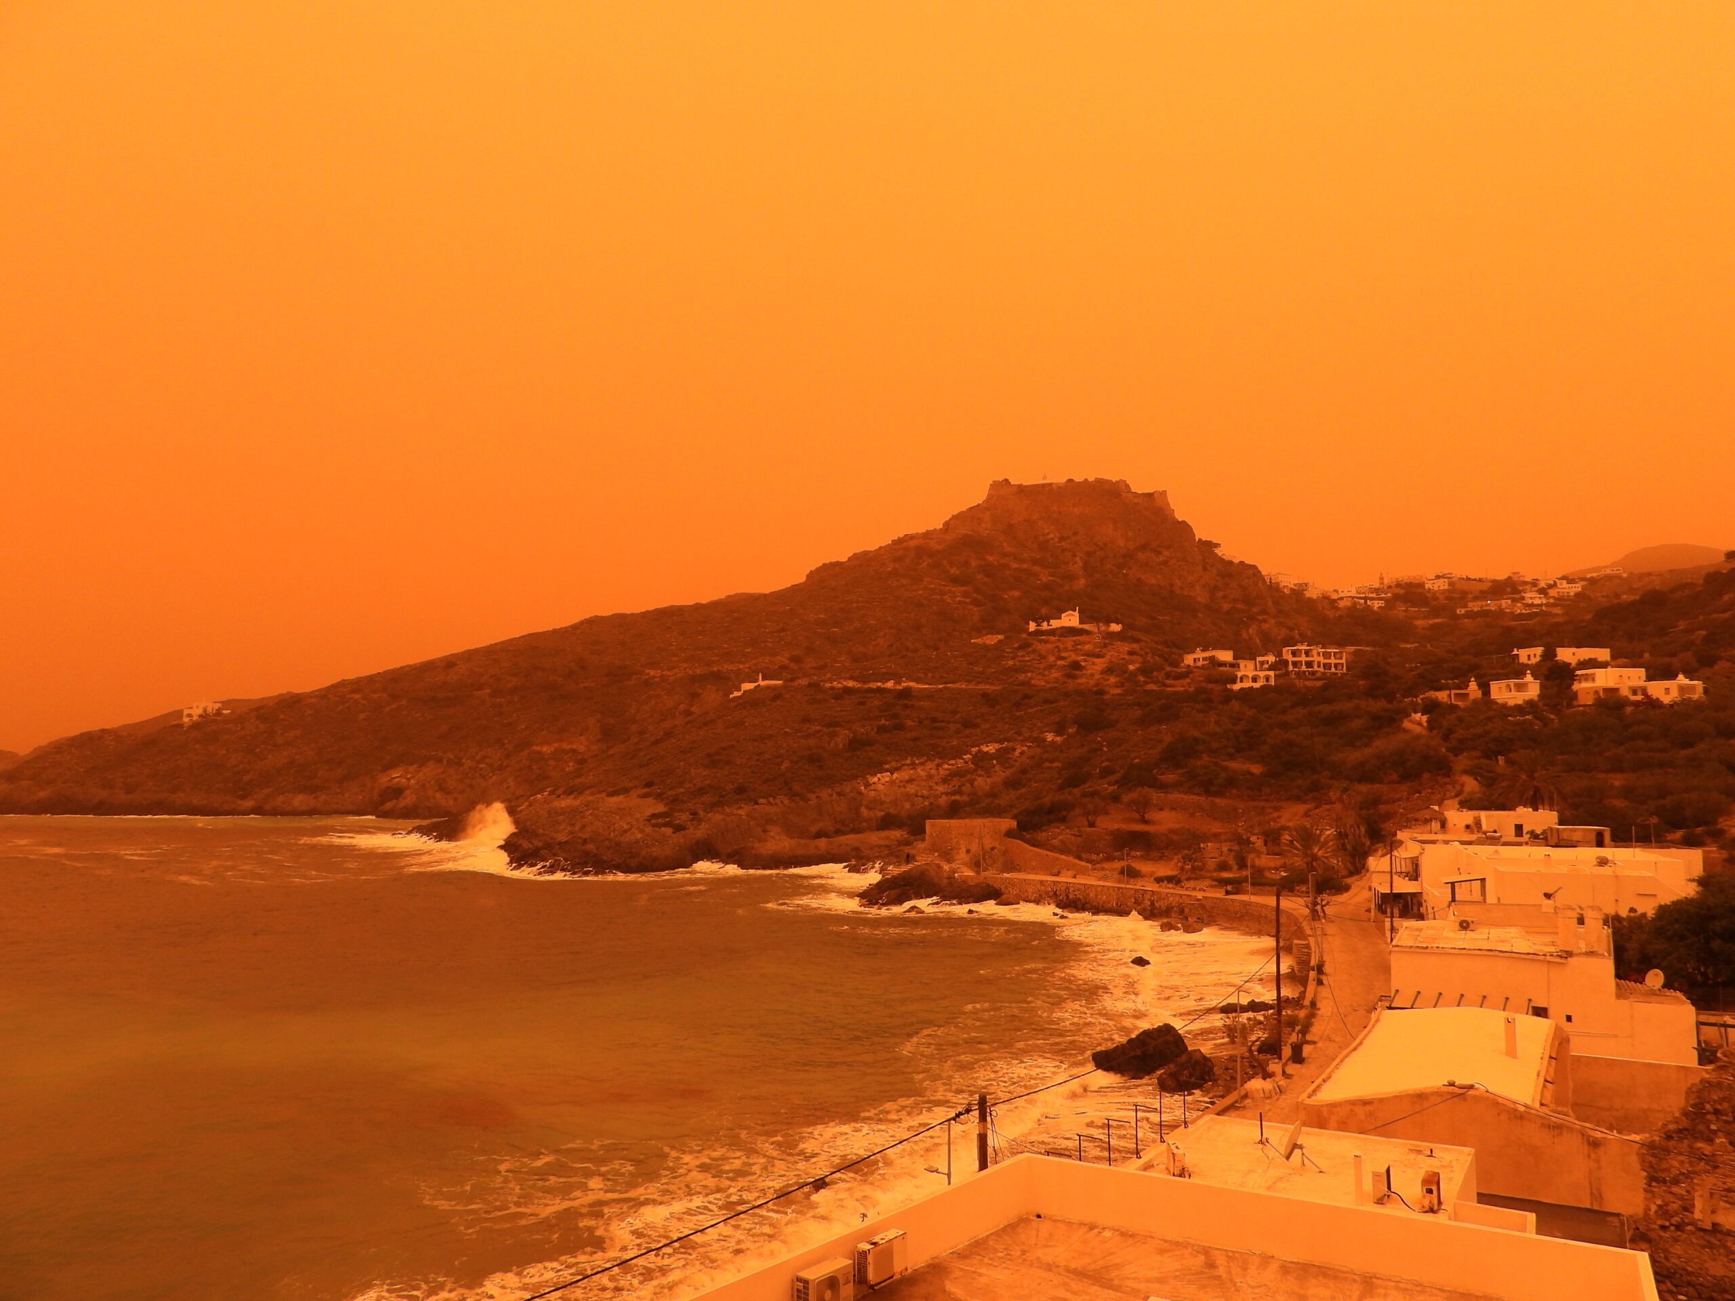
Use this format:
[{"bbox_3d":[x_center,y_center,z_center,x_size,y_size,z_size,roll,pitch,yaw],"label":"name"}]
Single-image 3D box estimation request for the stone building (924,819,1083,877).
[{"bbox_3d":[19.137,27.706,169.000,21.500,7.800,9.000,0,-6,5],"label":"stone building"}]

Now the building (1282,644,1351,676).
[{"bbox_3d":[125.488,2.666,338.000,16.000,8.200,9.000,0,-6,8],"label":"building"}]

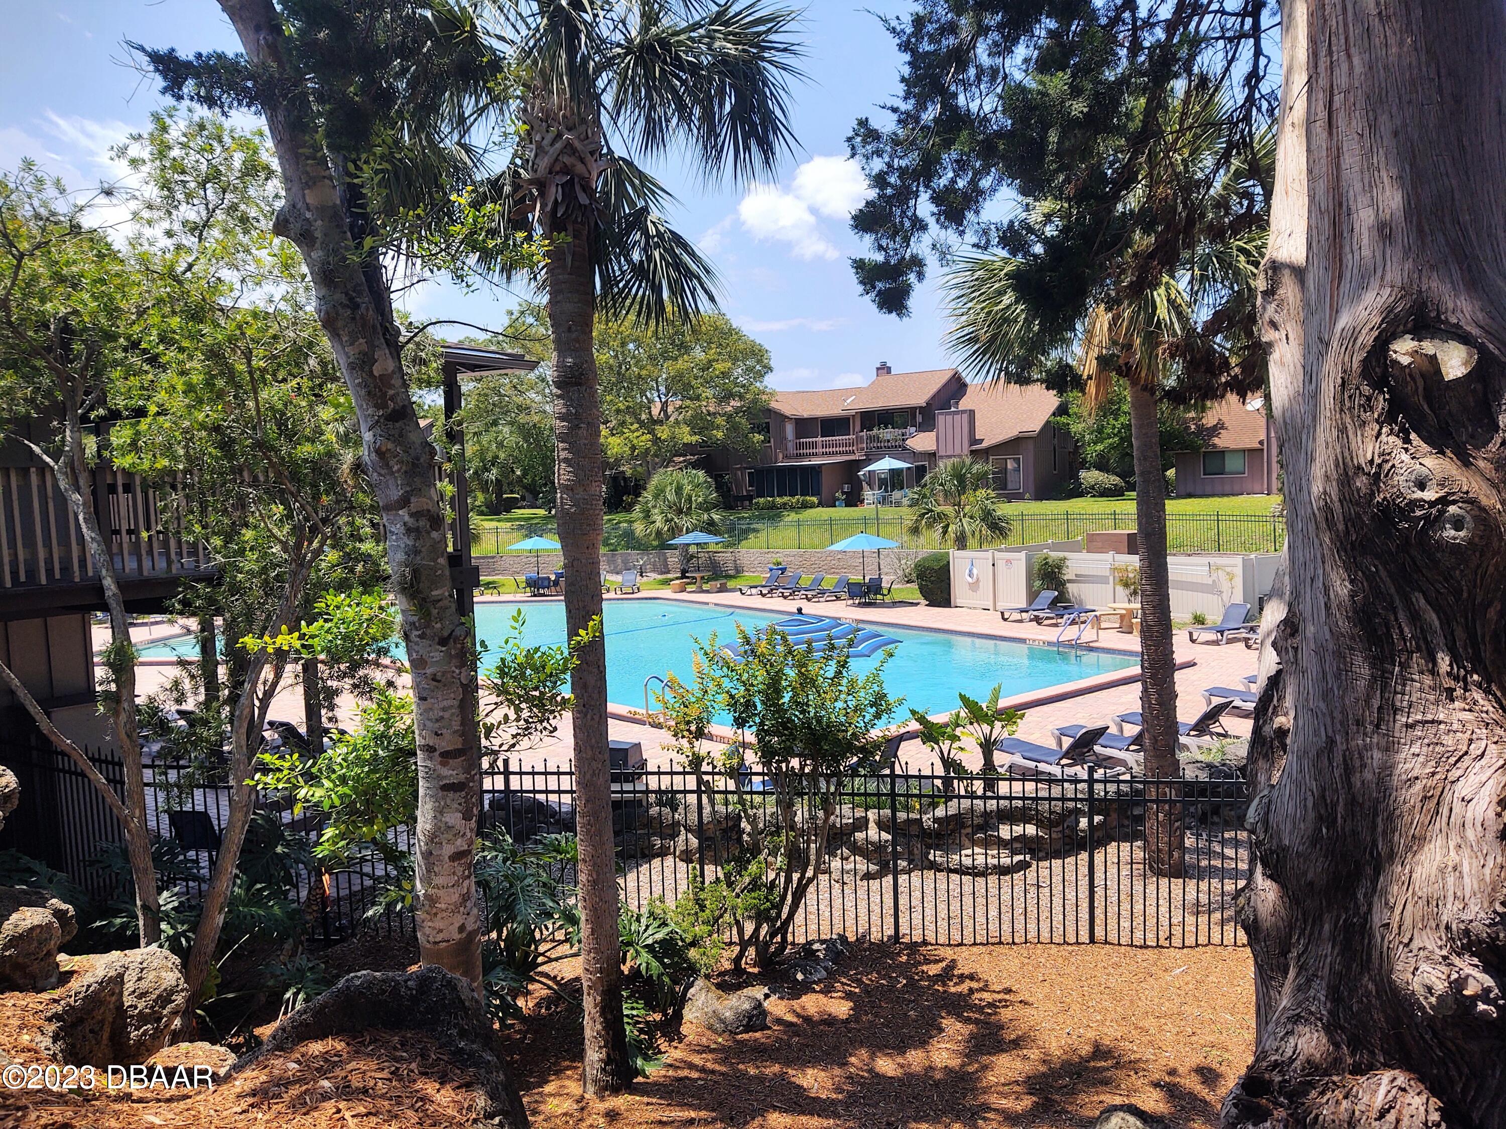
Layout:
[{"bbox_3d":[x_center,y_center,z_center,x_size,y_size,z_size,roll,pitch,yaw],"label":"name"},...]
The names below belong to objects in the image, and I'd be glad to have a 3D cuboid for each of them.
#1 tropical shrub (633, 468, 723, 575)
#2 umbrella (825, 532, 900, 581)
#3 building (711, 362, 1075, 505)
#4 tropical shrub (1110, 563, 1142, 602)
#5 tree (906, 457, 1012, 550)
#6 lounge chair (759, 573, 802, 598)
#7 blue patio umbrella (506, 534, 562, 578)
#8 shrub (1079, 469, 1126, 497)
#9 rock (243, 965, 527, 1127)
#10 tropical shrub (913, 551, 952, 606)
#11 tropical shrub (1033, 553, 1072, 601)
[{"bbox_3d":[-3.211,-1.824,51.300,3.900,4.800,3.900,-2,5,0],"label":"tropical shrub"},{"bbox_3d":[3.890,0.159,41.391,2.600,2.561,2.600,-2,5,0],"label":"umbrella"},{"bbox_3d":[8.449,-7.607,70.000,19.500,7.900,10.500,0,5,27],"label":"building"},{"bbox_3d":[11.913,0.757,37.232,1.120,1.594,1.050,-2,5,0],"label":"tropical shrub"},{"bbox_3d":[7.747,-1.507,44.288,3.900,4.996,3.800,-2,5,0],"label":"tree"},{"bbox_3d":[1.064,0.791,45.183,1.750,0.880,0.700,-6,6,-40],"label":"lounge chair"},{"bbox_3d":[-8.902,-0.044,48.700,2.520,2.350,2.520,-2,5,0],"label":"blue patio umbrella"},{"bbox_3d":[18.273,-4.261,61.439,2.450,1.443,2.200,-2,5,0],"label":"shrub"},{"bbox_3d":[-1.127,1.487,3.600,0.840,0.420,0.500,-3,5,-14],"label":"rock"},{"bbox_3d":[6.310,0.481,40.000,1.700,1.880,1.700,-2,5,0],"label":"tropical shrub"},{"bbox_3d":[9.939,0.529,39.022,1.220,1.847,1.150,-2,5,0],"label":"tropical shrub"}]

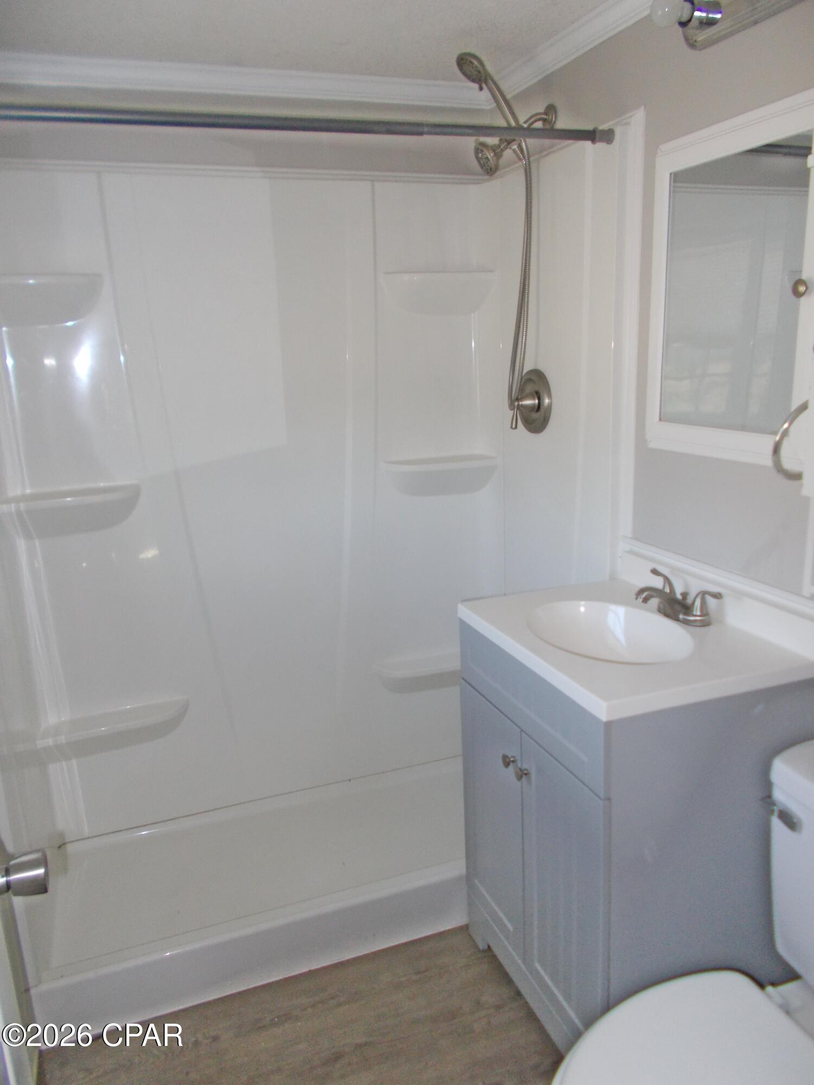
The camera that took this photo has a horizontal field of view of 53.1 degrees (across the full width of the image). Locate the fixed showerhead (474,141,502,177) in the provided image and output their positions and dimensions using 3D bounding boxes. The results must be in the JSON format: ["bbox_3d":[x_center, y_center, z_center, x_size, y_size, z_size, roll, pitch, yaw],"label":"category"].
[{"bbox_3d":[0.211,-1.000,2.122,0.063,0.091,0.091,-35,22,-10],"label":"fixed showerhead"}]

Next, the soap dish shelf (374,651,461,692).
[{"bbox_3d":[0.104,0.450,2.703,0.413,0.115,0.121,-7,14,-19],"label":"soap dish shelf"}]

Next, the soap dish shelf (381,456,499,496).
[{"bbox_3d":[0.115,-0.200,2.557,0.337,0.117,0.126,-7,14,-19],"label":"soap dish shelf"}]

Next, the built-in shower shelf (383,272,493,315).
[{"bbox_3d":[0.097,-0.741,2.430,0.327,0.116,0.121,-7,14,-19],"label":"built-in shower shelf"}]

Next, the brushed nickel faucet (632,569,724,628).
[{"bbox_3d":[0.551,0.128,1.742,0.156,0.083,0.216,-7,14,-19],"label":"brushed nickel faucet"}]

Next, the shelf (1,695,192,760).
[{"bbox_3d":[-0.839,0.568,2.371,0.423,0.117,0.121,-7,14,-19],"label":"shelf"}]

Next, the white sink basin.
[{"bbox_3d":[0.421,0.246,1.727,0.302,0.131,0.408,-7,14,-19],"label":"white sink basin"}]

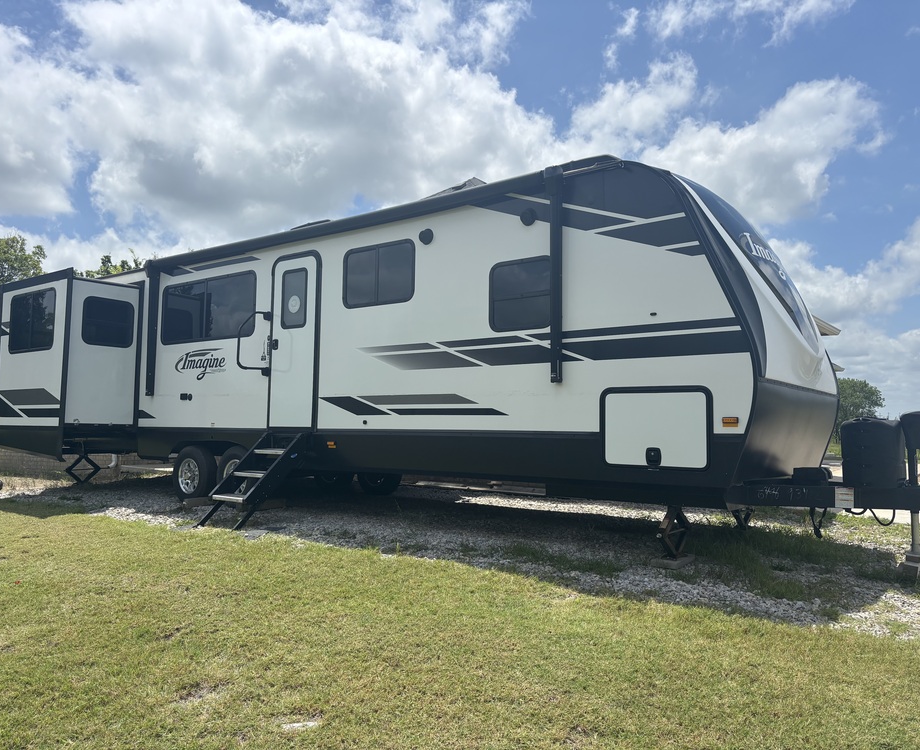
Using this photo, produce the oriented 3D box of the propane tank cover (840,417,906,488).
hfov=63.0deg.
[{"bbox_3d":[3.068,0.566,5.574,0.370,0.521,0.630,-3,-5,37],"label":"propane tank cover"}]

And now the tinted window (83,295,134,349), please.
[{"bbox_3d":[-4.352,-0.649,9.346,0.050,0.593,0.650,-3,-5,37],"label":"tinted window"}]

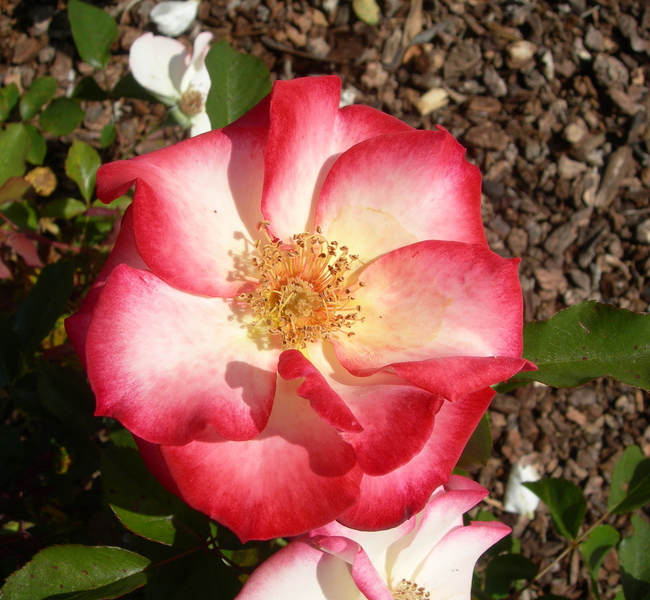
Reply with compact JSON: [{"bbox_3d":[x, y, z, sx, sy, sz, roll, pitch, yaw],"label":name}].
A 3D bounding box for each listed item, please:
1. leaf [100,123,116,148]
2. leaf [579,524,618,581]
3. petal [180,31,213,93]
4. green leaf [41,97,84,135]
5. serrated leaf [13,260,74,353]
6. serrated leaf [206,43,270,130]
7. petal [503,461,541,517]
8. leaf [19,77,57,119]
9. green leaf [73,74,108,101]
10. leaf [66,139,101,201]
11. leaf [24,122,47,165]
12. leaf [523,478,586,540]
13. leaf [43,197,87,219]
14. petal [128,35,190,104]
[{"bbox_3d":[-0.164,-0.124,0.660,0.011,0.005,0.021,15,71,5],"label":"leaf"},{"bbox_3d":[0.146,0.135,0.471,0.020,0.007,0.026,-17,72,0],"label":"leaf"},{"bbox_3d":[-0.072,-0.135,0.501,0.016,0.008,0.040,11,77,27],"label":"petal"},{"bbox_3d":[-0.176,-0.123,0.591,0.030,0.005,0.026,-13,70,-5],"label":"green leaf"},{"bbox_3d":[-0.167,0.004,0.520,0.025,0.010,0.060,22,72,8],"label":"serrated leaf"},{"bbox_3d":[-0.050,-0.108,0.461,0.043,0.006,0.062,-2,73,-7],"label":"serrated leaf"},{"bbox_3d":[0.157,0.150,0.700,0.030,0.012,0.041,0,70,0],"label":"petal"},{"bbox_3d":[-0.193,-0.135,0.591,0.019,0.005,0.035,26,72,9],"label":"leaf"},{"bbox_3d":[-0.155,-0.139,0.581,0.025,0.004,0.018,-13,70,-5],"label":"green leaf"},{"bbox_3d":[-0.171,-0.091,0.620,0.025,0.010,0.051,-13,71,-5],"label":"leaf"},{"bbox_3d":[-0.198,-0.107,0.601,0.017,0.004,0.036,-25,72,-9],"label":"leaf"},{"bbox_3d":[0.152,0.138,0.580,0.028,0.014,0.047,-40,68,-2],"label":"leaf"},{"bbox_3d":[-0.189,-0.067,0.640,0.032,0.007,0.017,-8,70,-3],"label":"leaf"},{"bbox_3d":[-0.106,-0.148,0.560,0.038,0.015,0.052,-34,73,-11],"label":"petal"}]

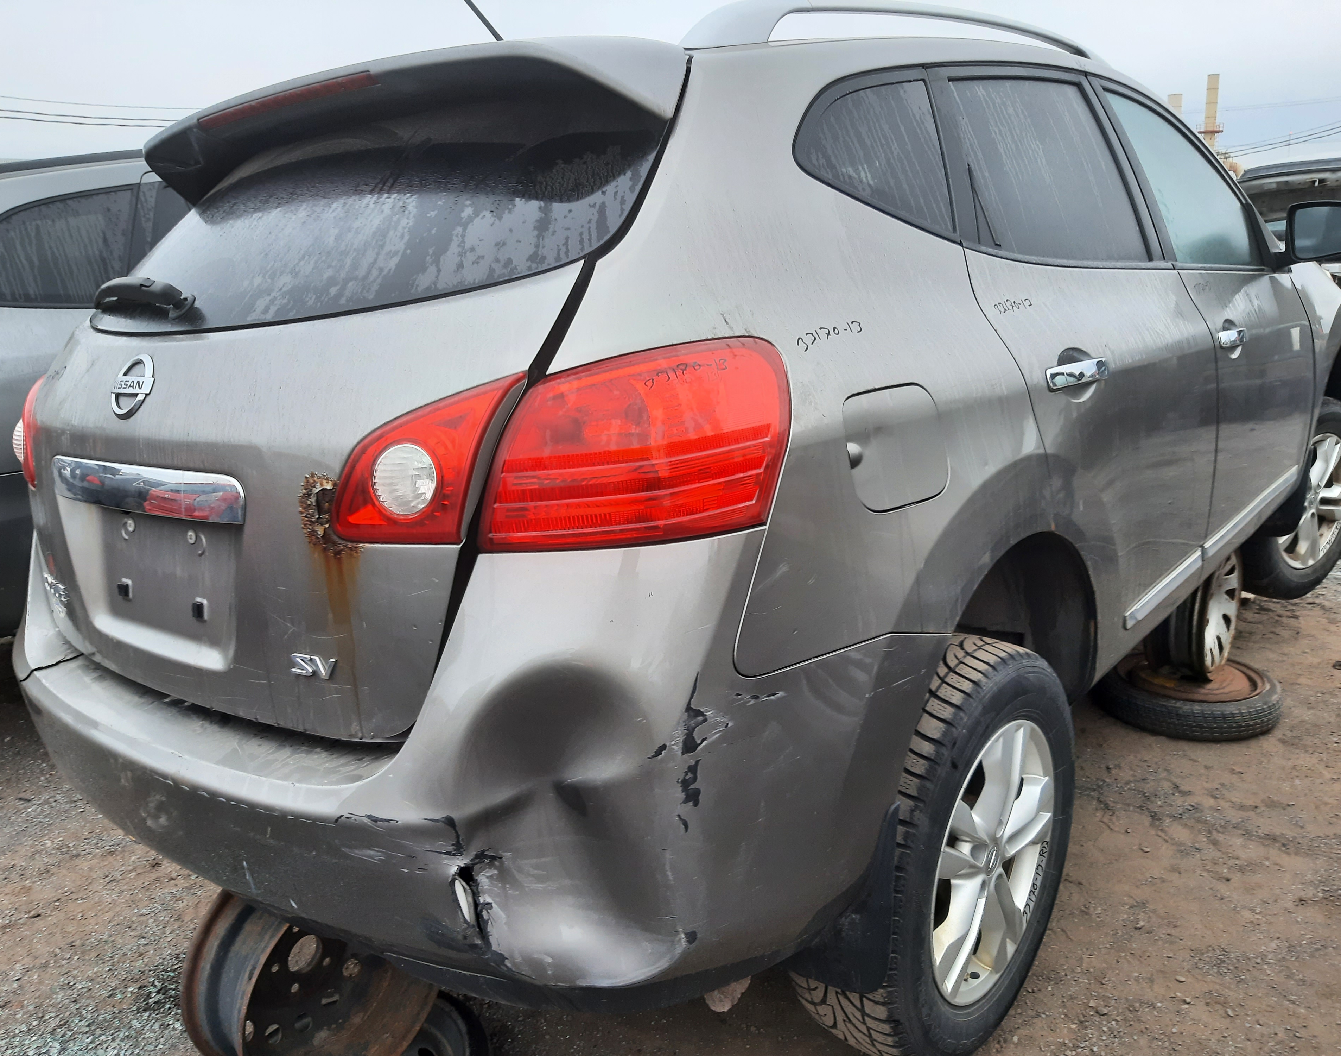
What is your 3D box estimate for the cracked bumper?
[{"bbox_3d":[-0.542,0.227,1.743,1.770,0.610,0.750,7,18,40],"label":"cracked bumper"}]

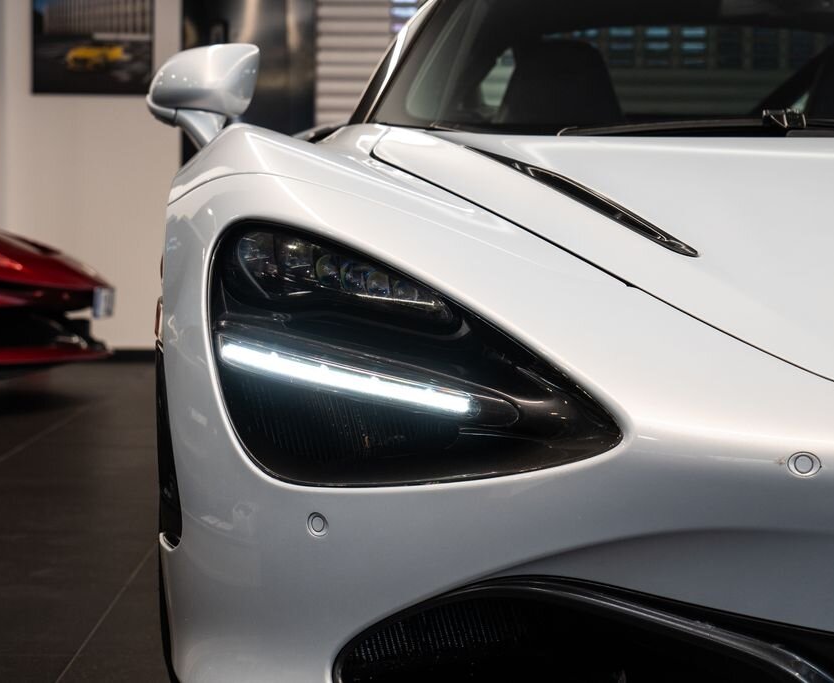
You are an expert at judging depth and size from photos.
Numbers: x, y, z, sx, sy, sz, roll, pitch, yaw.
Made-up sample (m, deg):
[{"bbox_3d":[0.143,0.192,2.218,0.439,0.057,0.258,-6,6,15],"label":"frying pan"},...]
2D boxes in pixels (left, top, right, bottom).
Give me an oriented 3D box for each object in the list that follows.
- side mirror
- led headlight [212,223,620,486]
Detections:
[{"bbox_3d":[-0.352,-0.400,2.810,0.190,0.175,0.135,1,4,6],"label":"side mirror"},{"bbox_3d":[-0.020,0.011,1.735,0.410,0.265,0.340,1,4,9],"label":"led headlight"}]

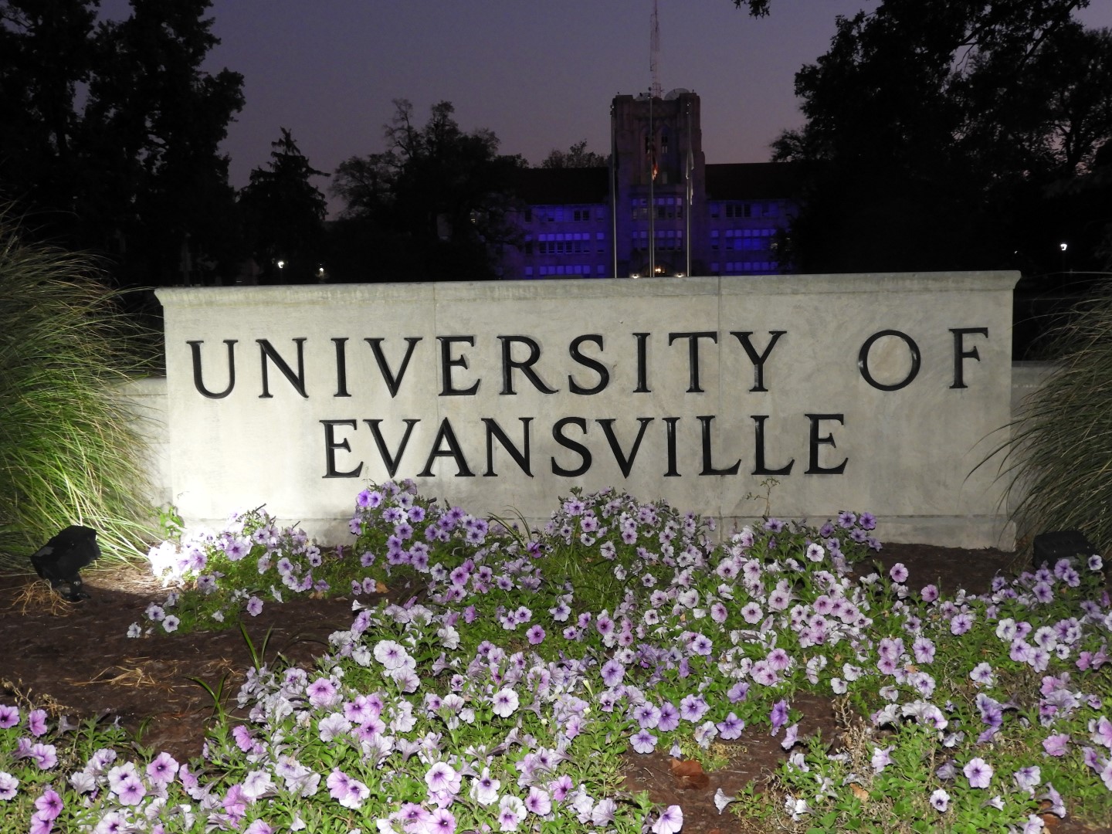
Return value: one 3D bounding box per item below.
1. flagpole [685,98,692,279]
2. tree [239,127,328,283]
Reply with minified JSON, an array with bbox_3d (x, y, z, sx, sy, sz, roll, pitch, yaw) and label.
[{"bbox_3d":[6.207,-10.567,60.000,0.220,8.640,0.220,-1,6,0],"label":"flagpole"},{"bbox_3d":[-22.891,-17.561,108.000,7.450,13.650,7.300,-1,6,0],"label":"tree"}]

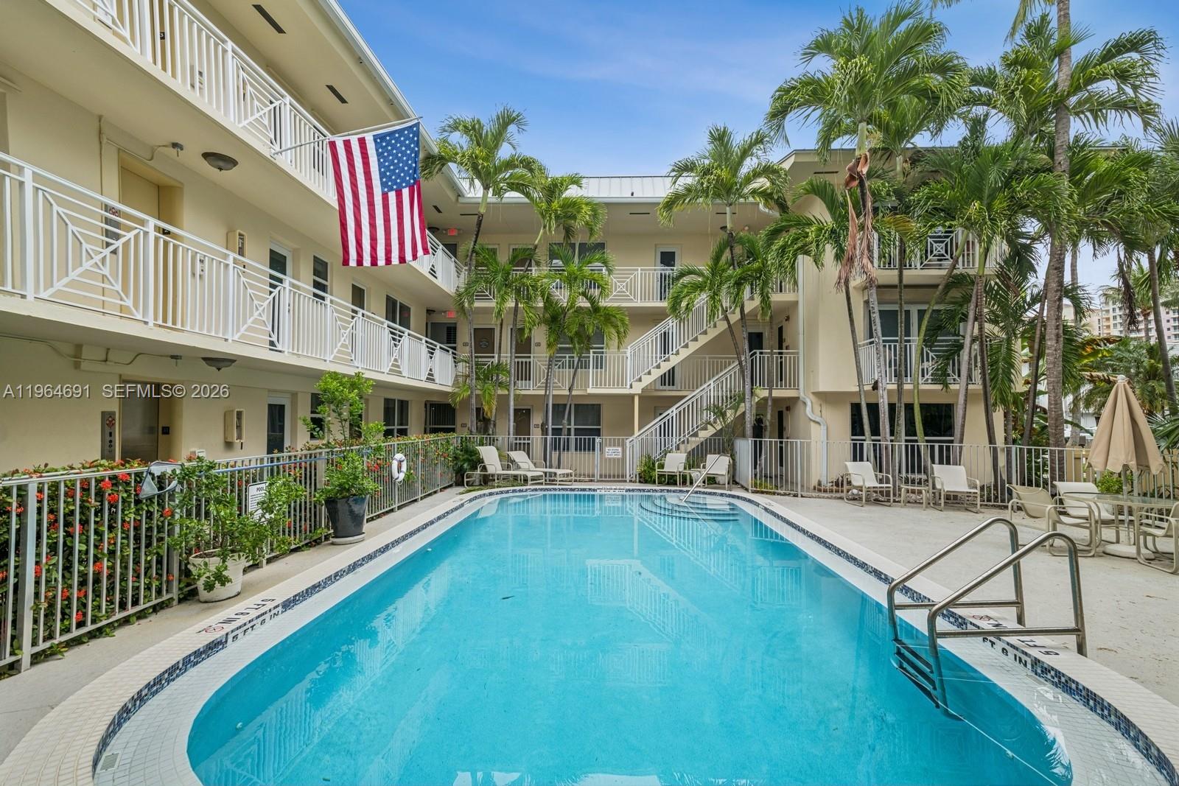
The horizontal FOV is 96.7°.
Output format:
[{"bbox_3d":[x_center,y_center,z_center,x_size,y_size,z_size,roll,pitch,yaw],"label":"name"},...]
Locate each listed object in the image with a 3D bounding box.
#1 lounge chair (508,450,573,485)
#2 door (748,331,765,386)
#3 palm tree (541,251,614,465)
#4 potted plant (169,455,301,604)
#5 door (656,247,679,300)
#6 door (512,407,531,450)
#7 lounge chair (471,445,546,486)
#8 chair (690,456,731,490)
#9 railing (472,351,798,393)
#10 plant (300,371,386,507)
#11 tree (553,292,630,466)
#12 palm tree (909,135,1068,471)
[{"bbox_3d":[-1.351,1.898,13.250,1.750,0.860,0.680,-1,-3,27],"label":"lounge chair"},{"bbox_3d":[5.852,-1.089,18.500,0.780,2.060,0.080,0,-3,0],"label":"door"},{"bbox_3d":[-0.364,-0.871,14.800,1.980,6.450,1.980,0,-3,0],"label":"palm tree"},{"bbox_3d":[-3.383,1.291,4.980,1.020,1.280,1.000,0,-3,3],"label":"potted plant"},{"bbox_3d":[2.555,-3.740,17.100,0.820,2.080,0.100,0,-2,2],"label":"door"},{"bbox_3d":[-2.317,1.586,17.700,0.780,2.080,0.080,0,-3,0],"label":"door"},{"bbox_3d":[-2.073,1.804,12.750,1.750,1.000,0.680,-1,-3,22],"label":"lounge chair"},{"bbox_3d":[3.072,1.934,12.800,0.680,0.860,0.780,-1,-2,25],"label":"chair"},{"bbox_3d":[1.060,-0.605,14.850,9.250,1.070,1.150,0,-2,0],"label":"railing"},{"bbox_3d":[-3.368,0.823,7.150,0.970,2.150,0.970,0,-3,3],"label":"plant"},{"bbox_3d":[0.079,-0.198,15.000,2.100,5.100,2.000,0,-2,0],"label":"tree"},{"bbox_3d":[8.460,-1.648,11.100,3.300,7.700,3.200,0,-2,0],"label":"palm tree"}]

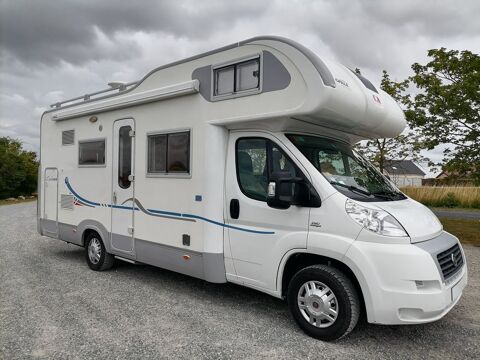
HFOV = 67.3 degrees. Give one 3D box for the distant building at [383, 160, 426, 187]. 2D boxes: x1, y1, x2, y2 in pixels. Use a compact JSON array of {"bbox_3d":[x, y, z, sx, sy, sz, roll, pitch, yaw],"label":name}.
[{"bbox_3d":[34.047,-1.159,76.000,9.000,5.700,7.500,1,0,-16],"label":"distant building"}]

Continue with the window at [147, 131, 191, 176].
[{"bbox_3d":[-0.867,-0.309,4.412,0.847,0.571,0.060,1,0,40],"label":"window"}]

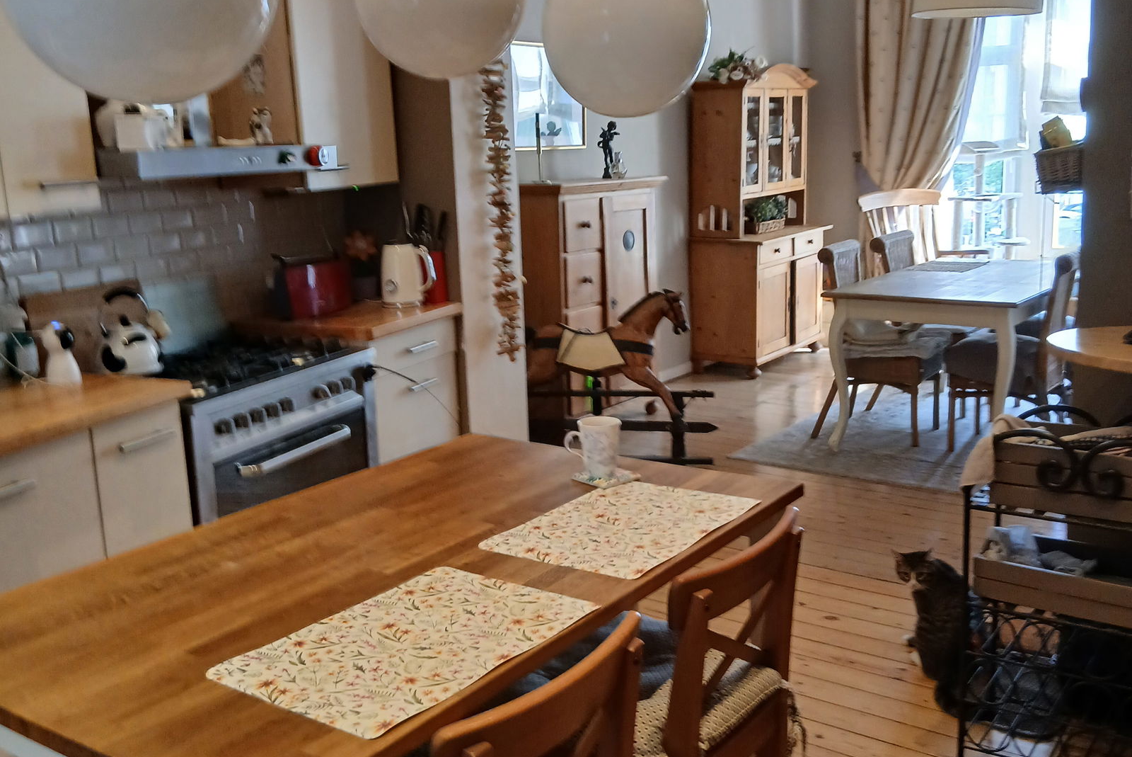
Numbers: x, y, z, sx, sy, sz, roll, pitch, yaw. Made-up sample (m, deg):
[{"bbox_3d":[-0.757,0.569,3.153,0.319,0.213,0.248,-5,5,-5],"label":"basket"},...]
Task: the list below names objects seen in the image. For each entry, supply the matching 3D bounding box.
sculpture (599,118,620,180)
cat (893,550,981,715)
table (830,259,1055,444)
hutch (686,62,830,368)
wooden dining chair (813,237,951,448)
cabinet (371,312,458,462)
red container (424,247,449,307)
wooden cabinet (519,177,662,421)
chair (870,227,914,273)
[{"bbox_3d":[0.231,-1.232,6.072,0.110,0.315,0.110,6,14,35],"label":"sculpture"},{"bbox_3d":[1.053,0.682,3.164,0.190,0.360,0.360,-9,13,-28],"label":"cat"},{"bbox_3d":[2.123,-0.148,5.961,0.930,0.770,1.620,7,15,38],"label":"table"},{"bbox_3d":[1.297,-1.066,7.482,0.496,1.945,1.204,6,14,33],"label":"hutch"},{"bbox_3d":[1.570,-0.196,5.654,0.560,0.970,0.465,6,14,34],"label":"wooden dining chair"},{"bbox_3d":[-0.796,0.226,4.313,0.590,0.860,0.600,3,13,24],"label":"cabinet"},{"bbox_3d":[-0.528,-0.409,4.535,0.106,0.226,0.106,-2,11,0],"label":"red container"},{"bbox_3d":[0.111,-0.395,6.189,0.450,1.325,1.000,6,14,35],"label":"wooden cabinet"},{"bbox_3d":[1.988,-0.315,6.154,0.560,0.970,0.465,6,14,34],"label":"chair"}]

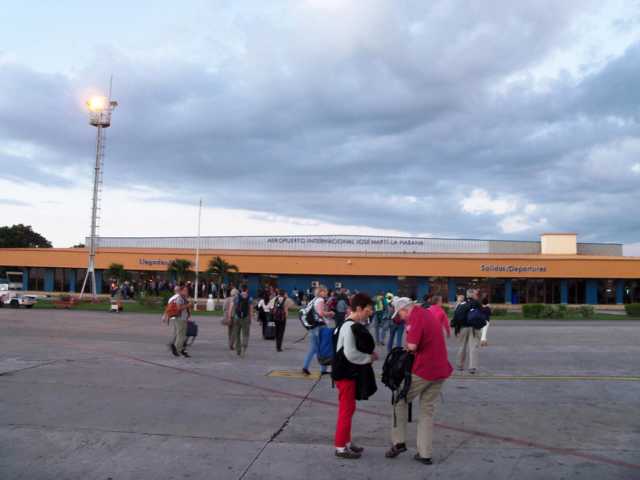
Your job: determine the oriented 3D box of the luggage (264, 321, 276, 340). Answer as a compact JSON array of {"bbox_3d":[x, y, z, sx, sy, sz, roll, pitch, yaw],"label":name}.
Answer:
[{"bbox_3d":[-1.567,2.879,20.691,0.380,0.620,0.270,1,-4,0],"label":"luggage"}]

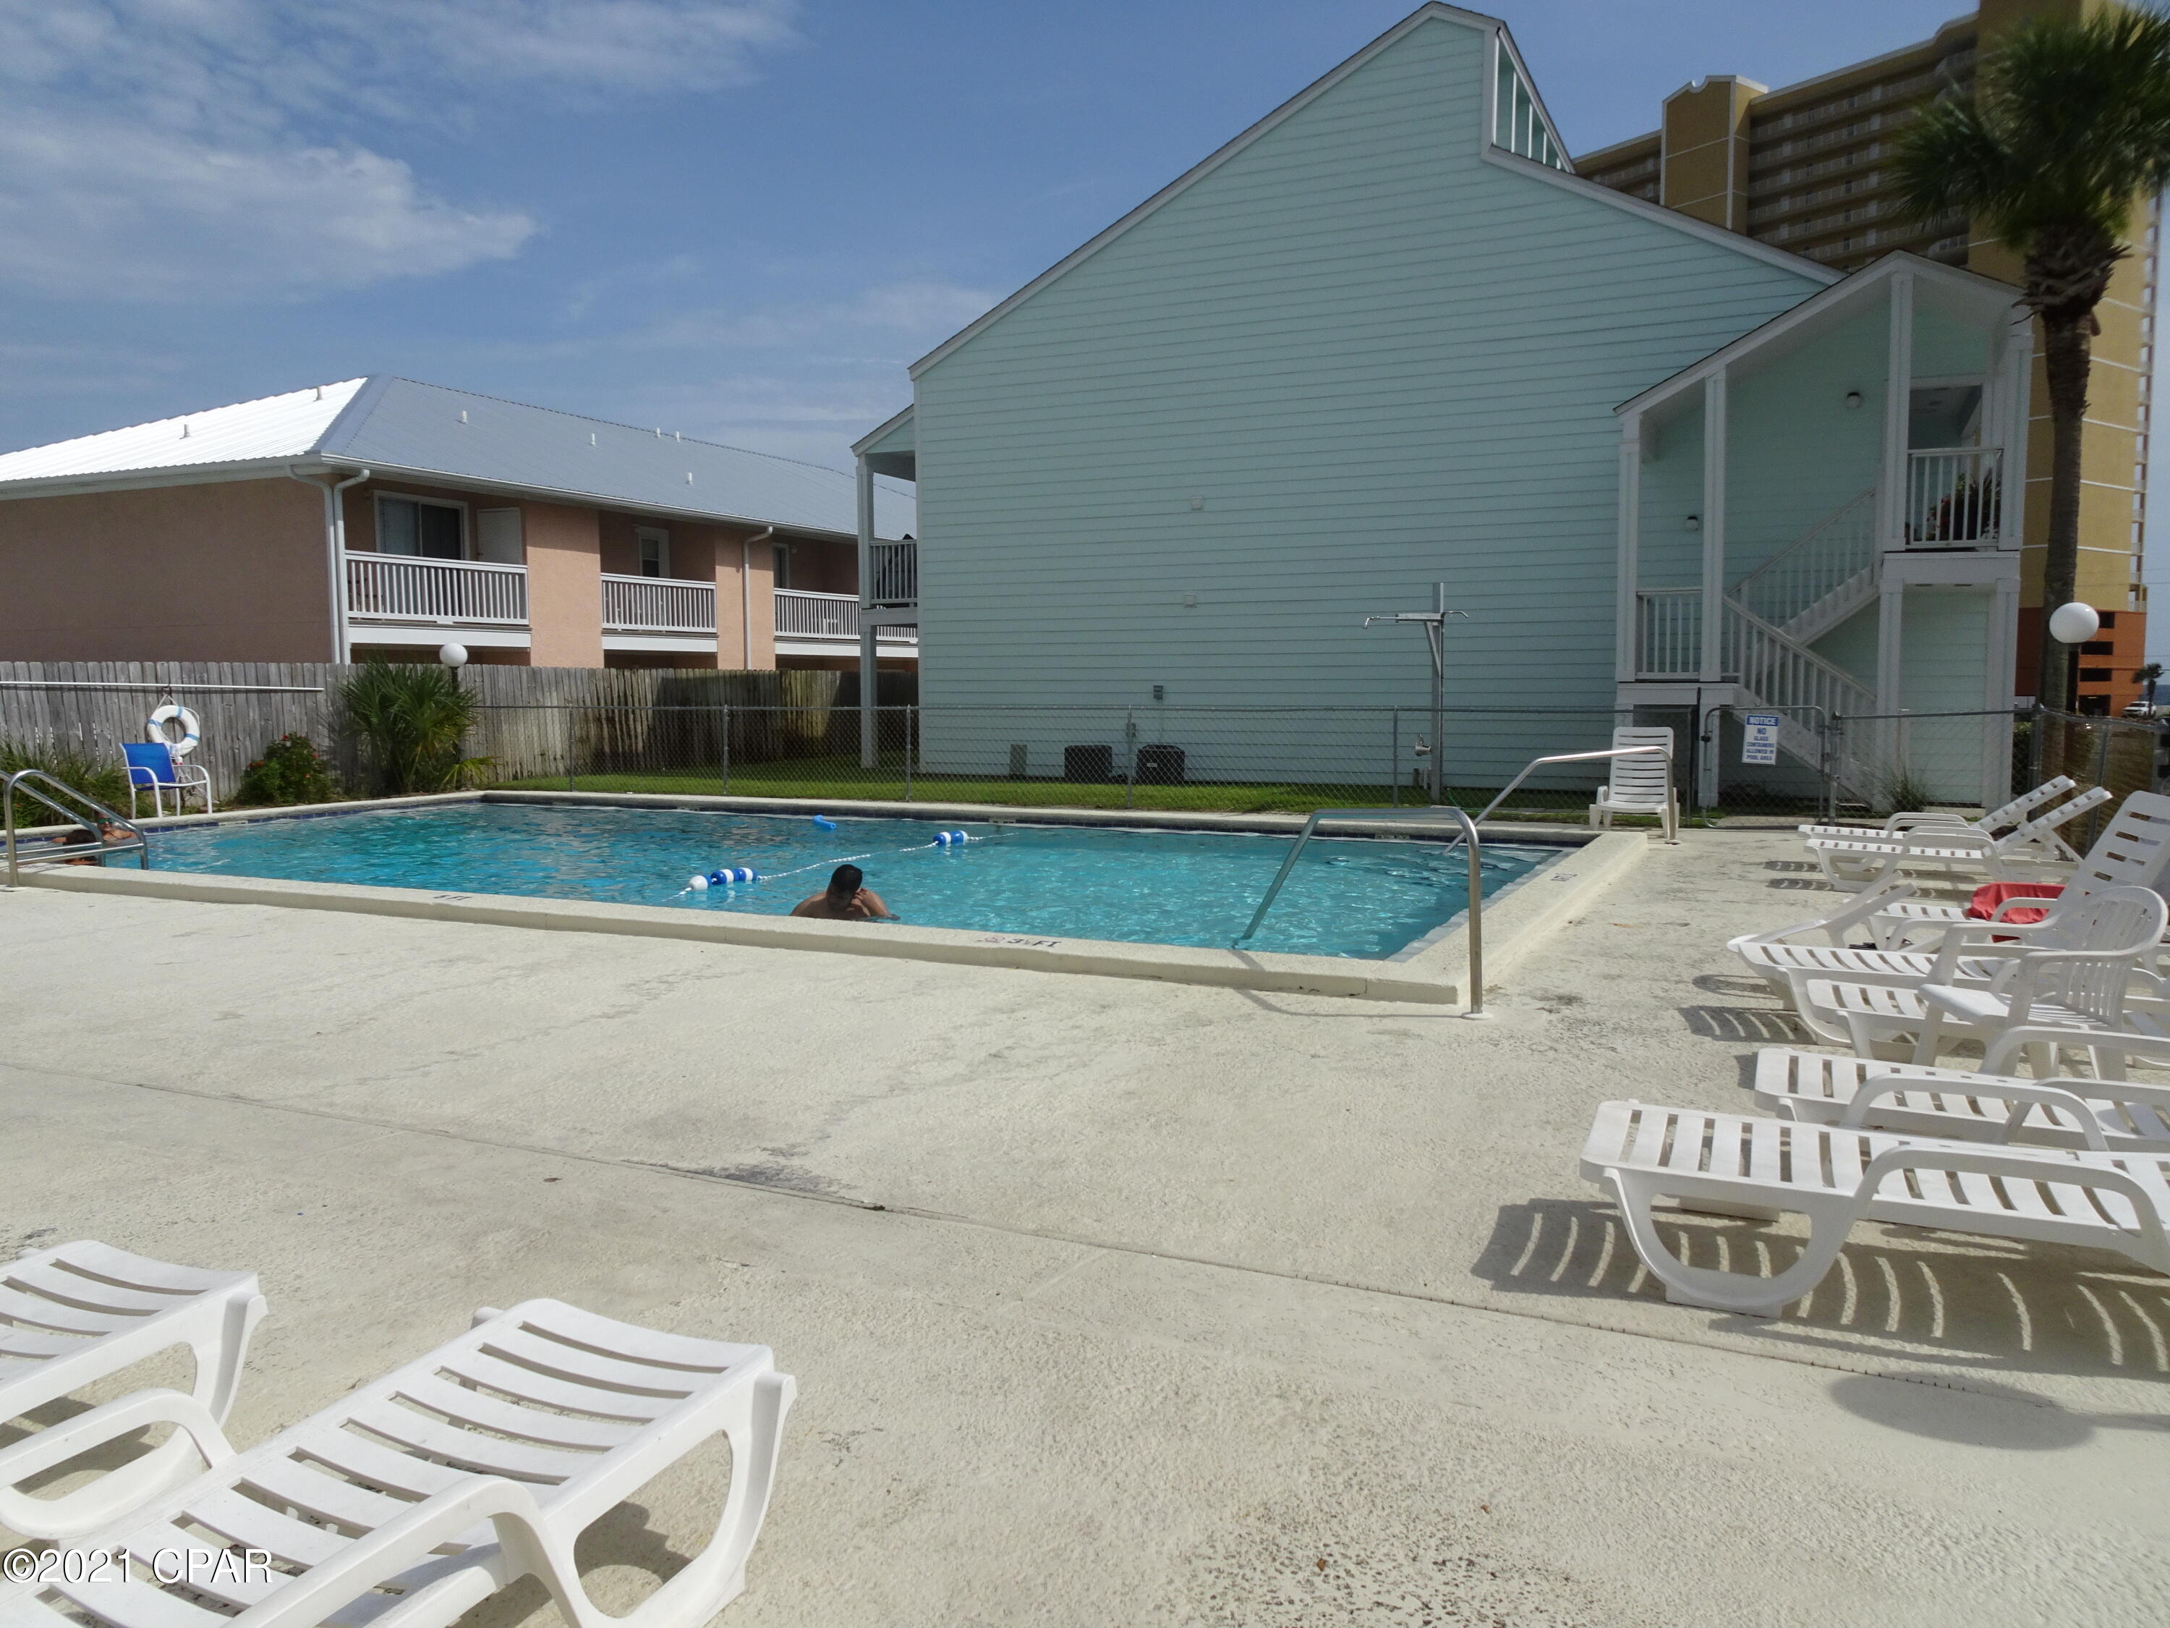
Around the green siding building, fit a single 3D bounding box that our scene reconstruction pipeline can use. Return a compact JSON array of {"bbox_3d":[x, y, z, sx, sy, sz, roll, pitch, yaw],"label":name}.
[{"bbox_3d":[5.703,-6.097,25.995,16.400,10.550,15.500,2,6,25],"label":"green siding building"}]

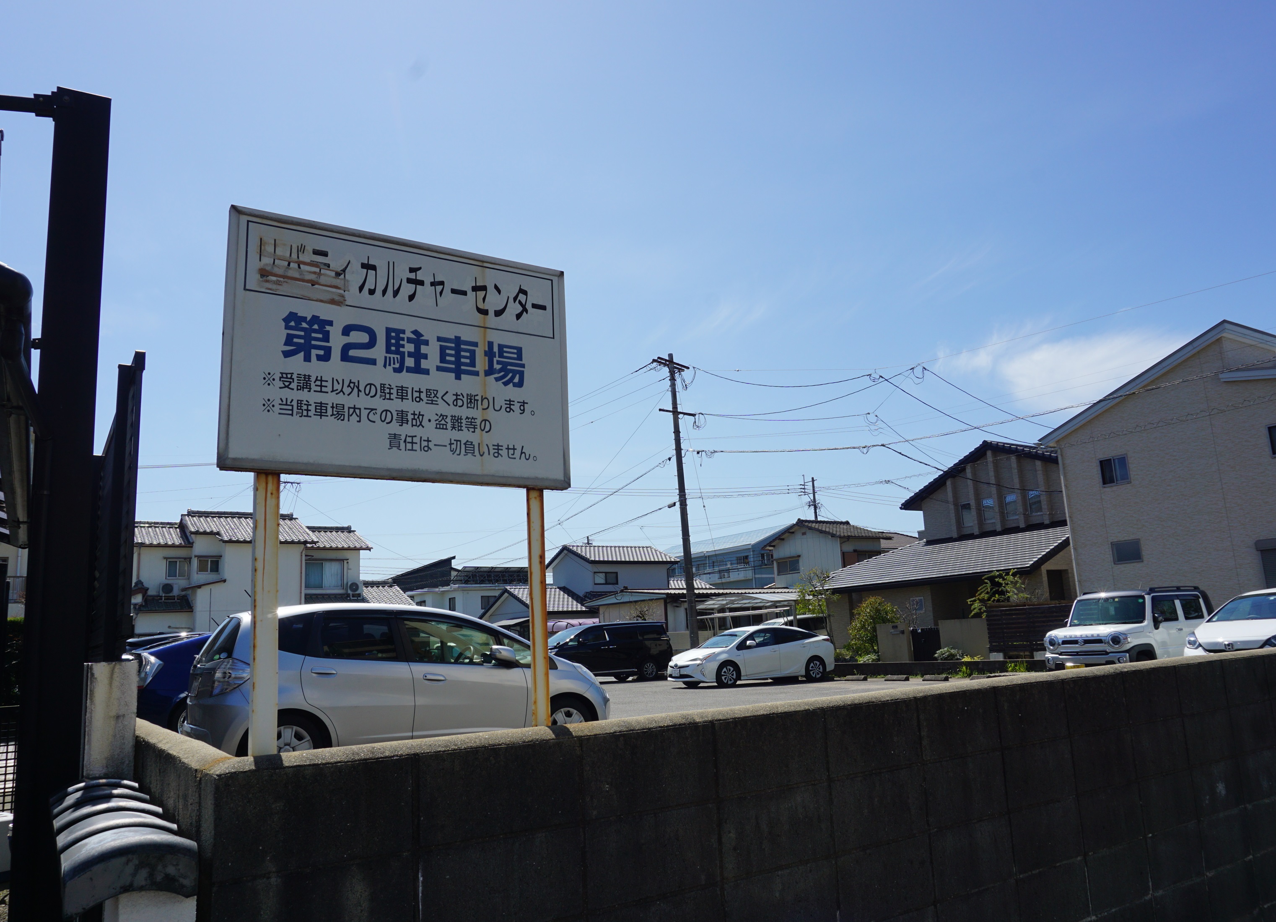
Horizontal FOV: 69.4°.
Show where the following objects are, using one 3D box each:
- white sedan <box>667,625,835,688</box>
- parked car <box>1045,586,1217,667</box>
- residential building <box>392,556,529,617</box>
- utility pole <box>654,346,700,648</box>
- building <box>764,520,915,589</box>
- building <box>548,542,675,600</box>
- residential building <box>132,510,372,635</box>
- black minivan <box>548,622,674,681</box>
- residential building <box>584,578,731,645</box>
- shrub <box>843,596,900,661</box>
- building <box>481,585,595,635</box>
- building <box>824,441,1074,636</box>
[{"bbox_3d":[2.896,4.938,23.478,4.540,1.470,1.760,3,-12,-29],"label":"white sedan"},{"bbox_3d":[8.629,3.052,16.024,3.395,1.680,1.475,5,-13,-35],"label":"parked car"},{"bbox_3d":[-13.370,12.144,74.966,11.800,8.500,8.200,5,-13,-34],"label":"residential building"},{"bbox_3d":[1.723,1.517,35.296,0.500,11.700,1.800,-13,-15,42],"label":"utility pole"},{"bbox_3d":[11.658,7.143,53.307,6.400,7.400,6.400,5,-13,-34],"label":"building"},{"bbox_3d":[-1.548,8.763,58.516,6.867,6.896,5.933,4,-13,-34],"label":"building"},{"bbox_3d":[-18.382,6.257,42.885,10.556,7.866,7.500,4,-13,-34],"label":"residential building"},{"bbox_3d":[-1.305,6.326,30.347,4.930,1.935,1.850,4,-13,-34],"label":"black minivan"},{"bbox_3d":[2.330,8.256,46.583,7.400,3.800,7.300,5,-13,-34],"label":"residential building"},{"bbox_3d":[6.791,4.934,27.221,1.600,1.950,1.650,5,-13,-34],"label":"shrub"},{"bbox_3d":[-5.045,9.391,52.575,5.500,4.400,7.000,5,-13,-34],"label":"building"},{"bbox_3d":[14.711,3.226,36.060,10.400,7.800,9.900,5,-13,-34],"label":"building"}]

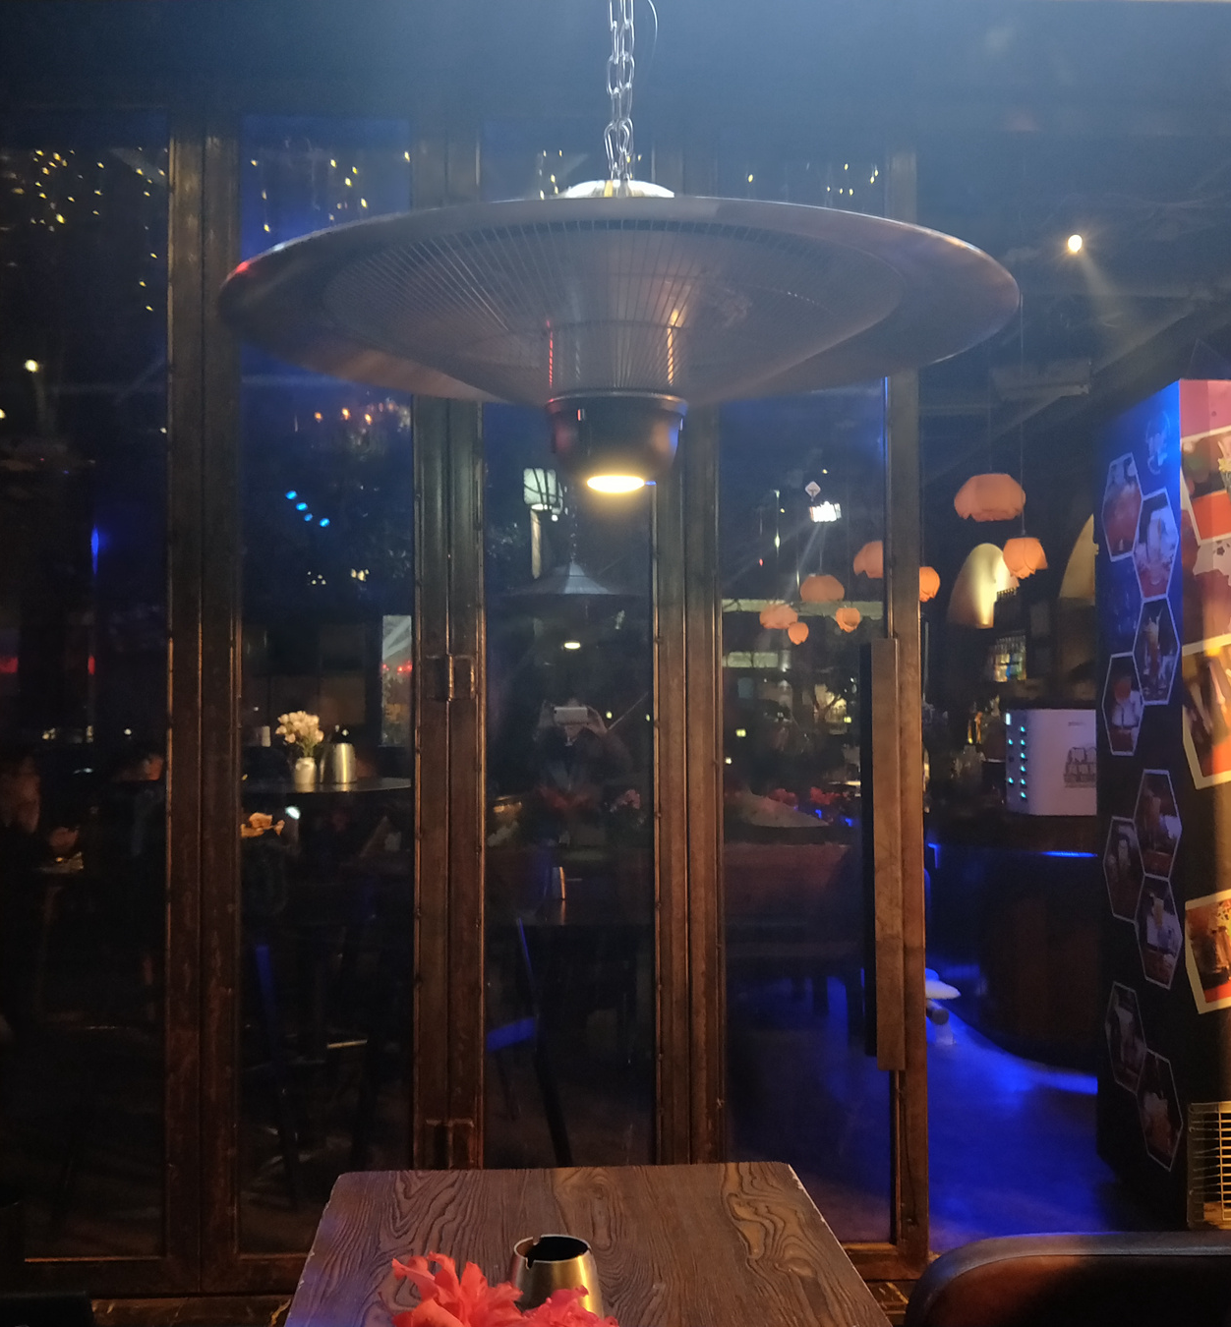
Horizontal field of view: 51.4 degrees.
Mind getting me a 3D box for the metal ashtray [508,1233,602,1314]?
[{"bbox_3d":[-0.054,0.562,1.120,0.092,0.094,0.092,0,-2,3],"label":"metal ashtray"}]

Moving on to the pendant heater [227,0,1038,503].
[{"bbox_3d":[0.003,-0.363,1.115,0.668,0.420,0.668,0,0,3],"label":"pendant heater"}]

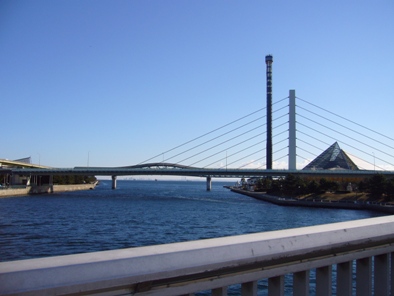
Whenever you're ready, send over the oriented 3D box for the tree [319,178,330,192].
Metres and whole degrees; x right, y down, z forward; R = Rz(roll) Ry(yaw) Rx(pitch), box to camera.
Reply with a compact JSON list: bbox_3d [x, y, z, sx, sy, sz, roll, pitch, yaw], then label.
[{"bbox_3d":[41.613,12.294,130.196,3.910,4.650,3.910,-1,-5,18],"label":"tree"}]

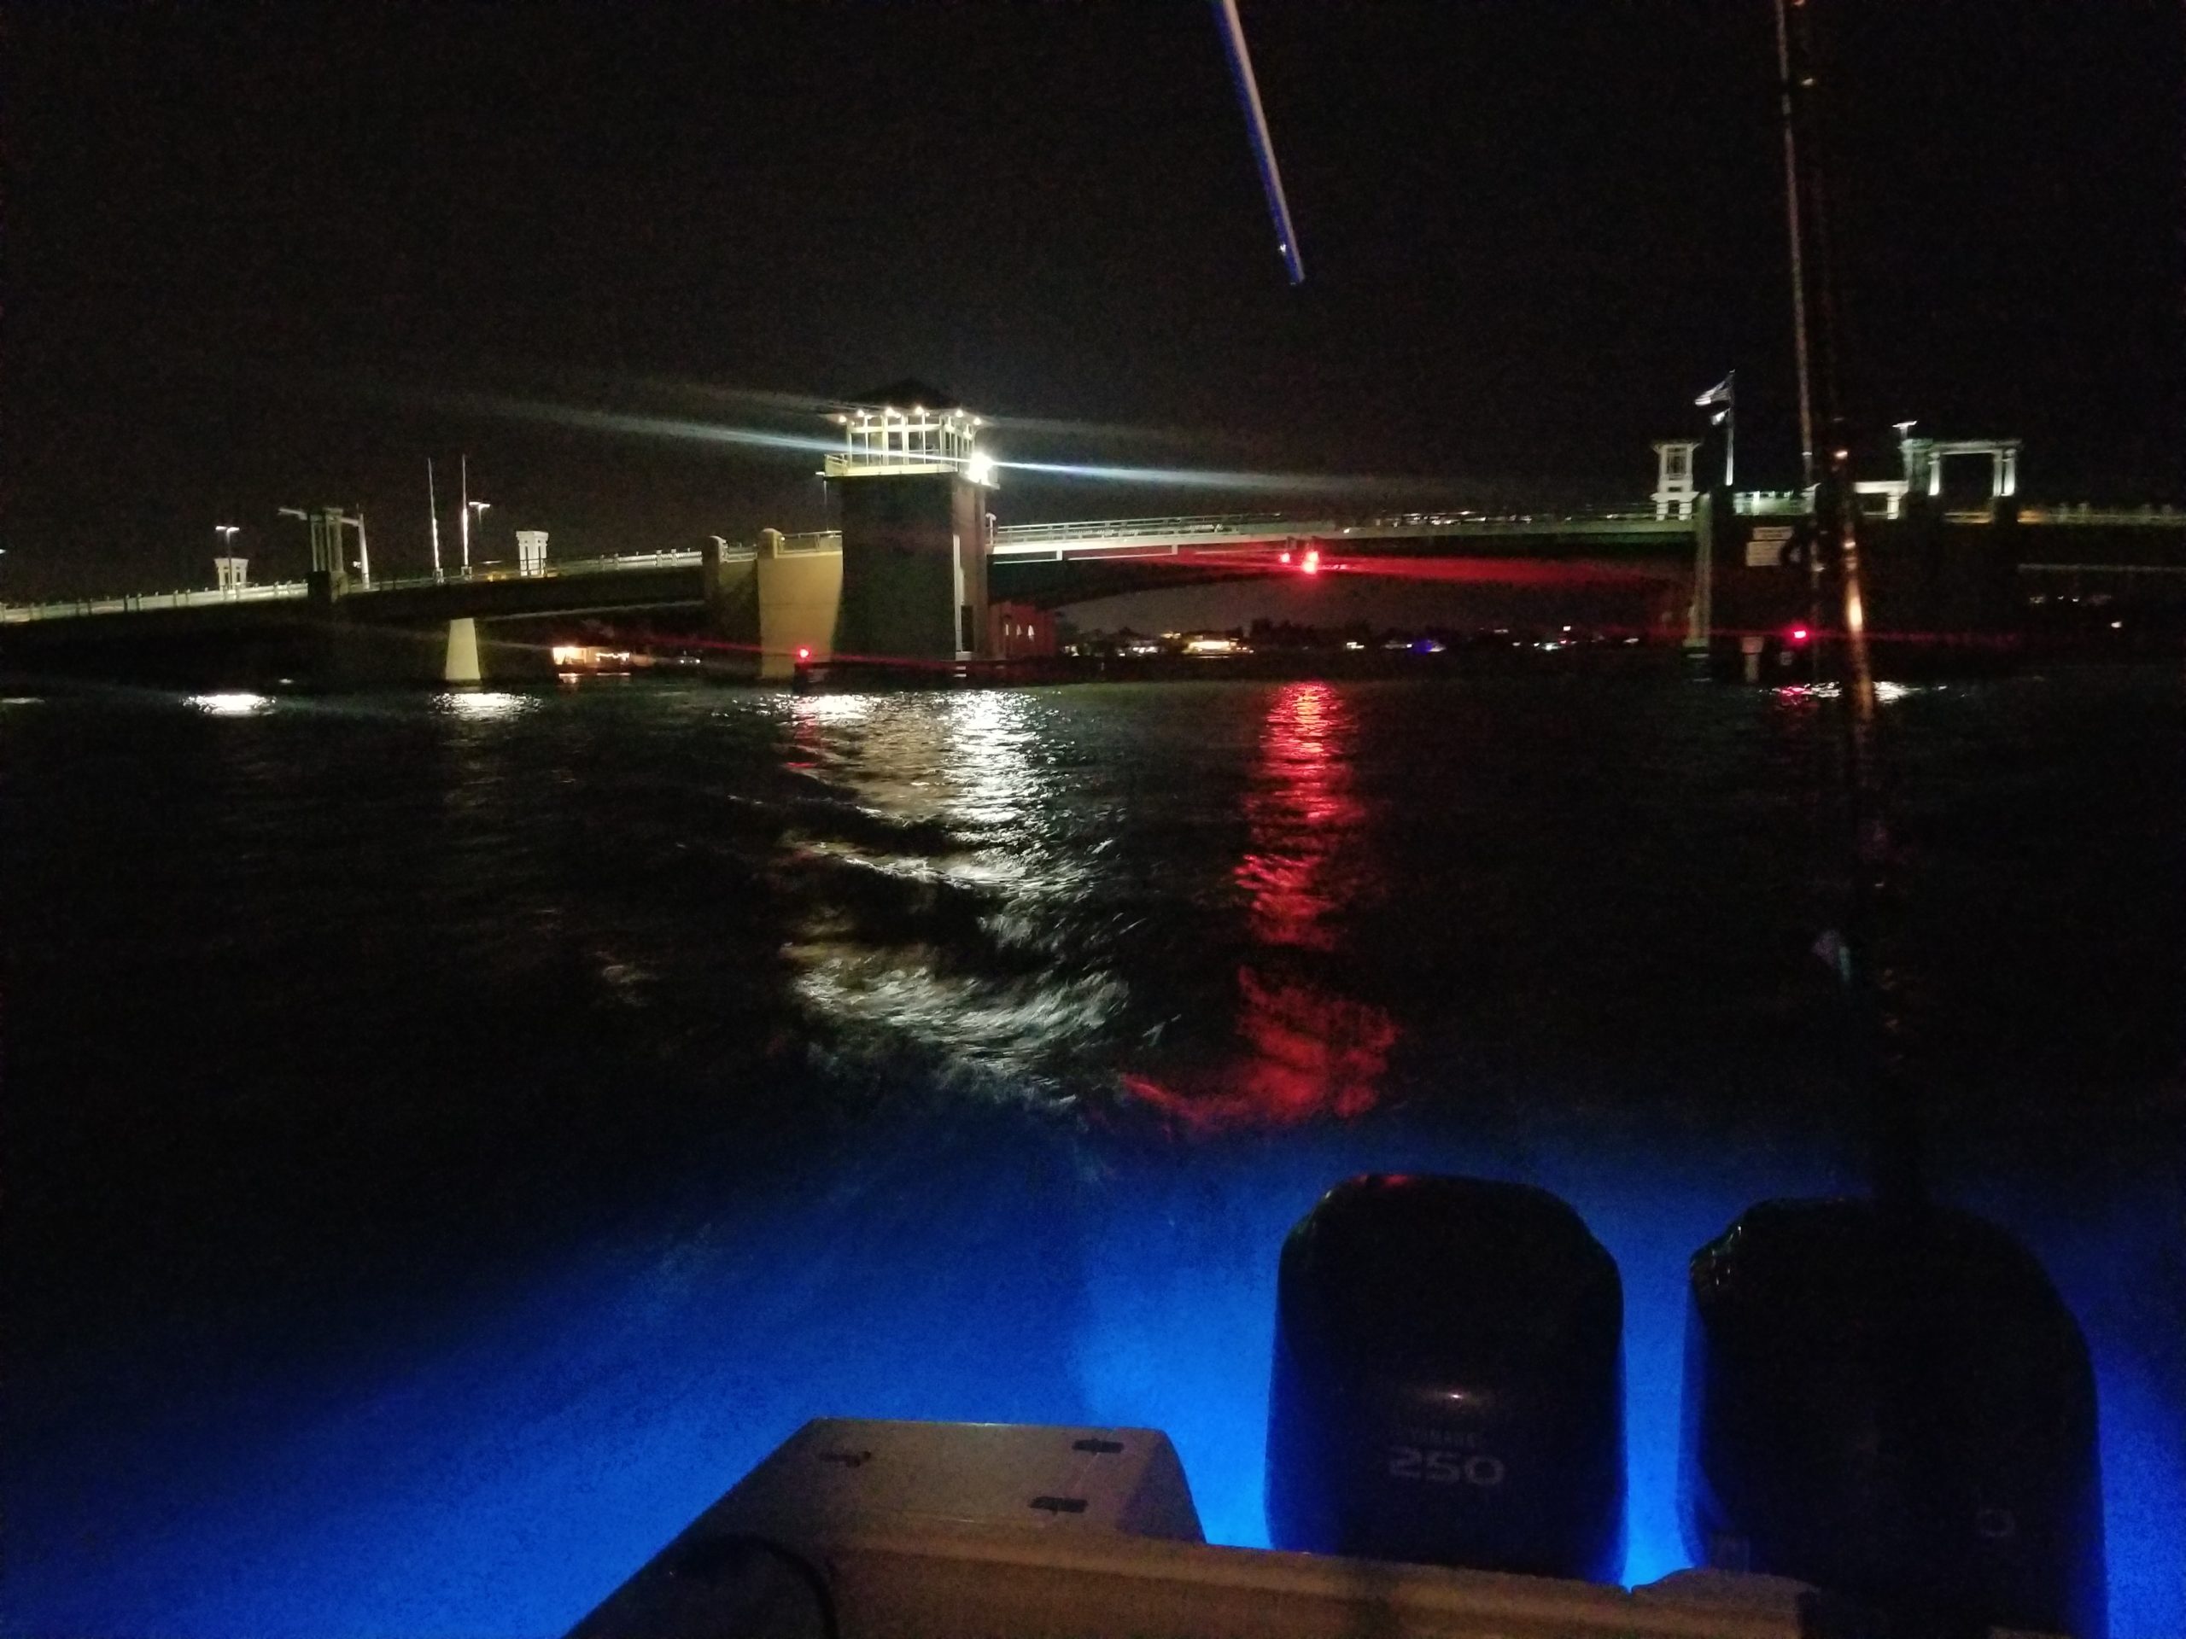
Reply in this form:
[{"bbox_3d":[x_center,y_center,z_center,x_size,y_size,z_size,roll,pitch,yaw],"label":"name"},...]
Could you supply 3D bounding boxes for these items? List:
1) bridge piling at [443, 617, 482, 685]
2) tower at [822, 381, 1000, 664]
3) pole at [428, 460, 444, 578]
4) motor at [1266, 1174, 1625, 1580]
[{"bbox_3d":[-37.069,-9.928,96.449,1.900,3.890,1.900,1,6,15],"label":"bridge piling"},{"bbox_3d":[-9.567,-15.925,88.089,7.200,15.006,6.900,1,6,15],"label":"tower"},{"bbox_3d":[-38.388,-17.452,95.676,0.400,7.075,0.400,-1,6,15],"label":"pole"},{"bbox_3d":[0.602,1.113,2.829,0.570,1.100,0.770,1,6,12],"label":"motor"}]

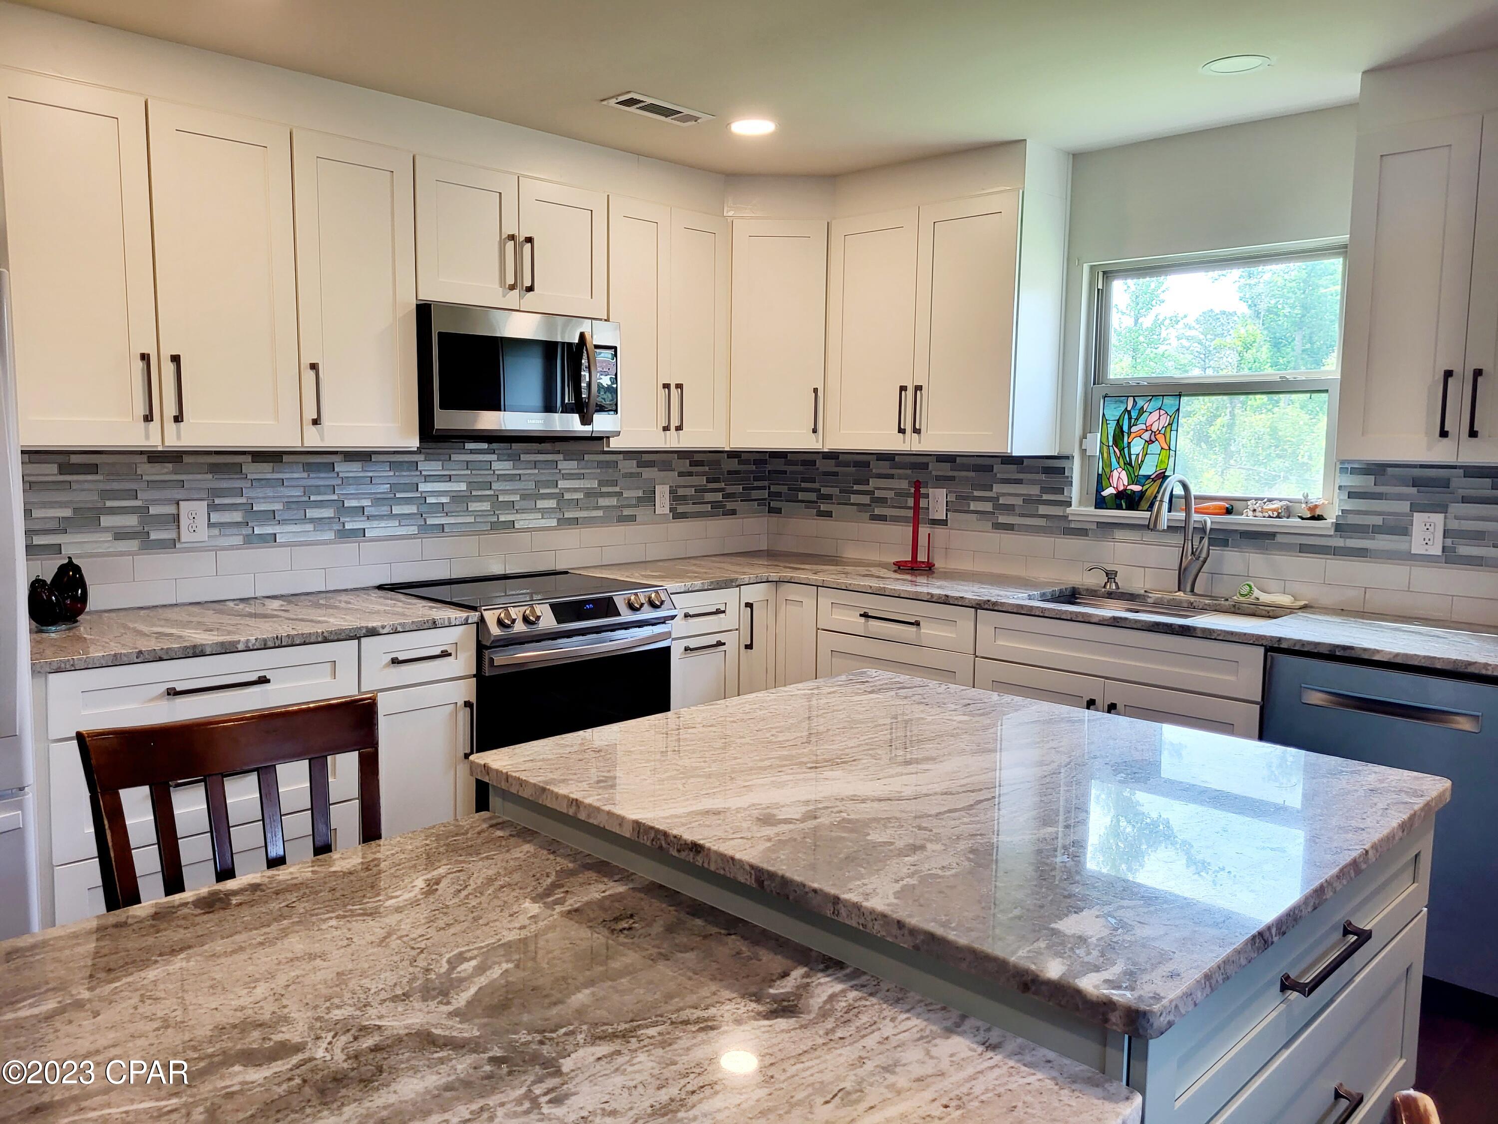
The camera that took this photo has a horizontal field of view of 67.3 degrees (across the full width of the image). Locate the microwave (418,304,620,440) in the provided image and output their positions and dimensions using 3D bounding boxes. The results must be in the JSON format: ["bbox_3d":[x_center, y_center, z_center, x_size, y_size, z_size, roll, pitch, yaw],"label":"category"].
[{"bbox_3d":[-0.844,-0.638,3.860,0.418,0.420,0.757,7,9,43],"label":"microwave"}]

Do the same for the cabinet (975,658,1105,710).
[{"bbox_3d":[1.127,0.618,3.828,0.457,0.612,0.625,7,9,43],"label":"cabinet"}]

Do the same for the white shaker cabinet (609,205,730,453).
[{"bbox_3d":[-0.402,-0.888,4.348,0.322,0.904,0.612,7,9,43],"label":"white shaker cabinet"}]

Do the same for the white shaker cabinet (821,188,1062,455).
[{"bbox_3d":[0.733,-0.868,4.277,0.848,0.908,0.335,7,9,43],"label":"white shaker cabinet"}]

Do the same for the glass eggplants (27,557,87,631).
[{"bbox_3d":[-1.823,0.079,2.970,0.157,0.183,0.150,7,9,43],"label":"glass eggplants"}]

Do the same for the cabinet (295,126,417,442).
[{"bbox_3d":[-1.269,-0.796,3.444,0.322,0.904,0.379,7,9,43],"label":"cabinet"}]

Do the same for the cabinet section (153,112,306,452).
[{"bbox_3d":[-1.538,-0.775,3.188,0.320,0.903,0.379,6,8,43],"label":"cabinet section"}]

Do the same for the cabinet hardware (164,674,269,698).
[{"bbox_3d":[-1.315,0.309,2.803,0.034,0.013,0.236,7,9,43],"label":"cabinet hardware"}]

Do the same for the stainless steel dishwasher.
[{"bbox_3d":[1.847,0.653,3.127,0.608,0.815,0.625,7,9,43],"label":"stainless steel dishwasher"}]

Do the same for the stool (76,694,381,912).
[{"bbox_3d":[-0.678,0.750,1.682,0.455,0.991,0.500,-5,8,-39],"label":"stool"}]

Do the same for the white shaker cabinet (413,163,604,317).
[{"bbox_3d":[-0.873,-1.070,3.828,0.322,0.437,0.760,7,9,43],"label":"white shaker cabinet"}]

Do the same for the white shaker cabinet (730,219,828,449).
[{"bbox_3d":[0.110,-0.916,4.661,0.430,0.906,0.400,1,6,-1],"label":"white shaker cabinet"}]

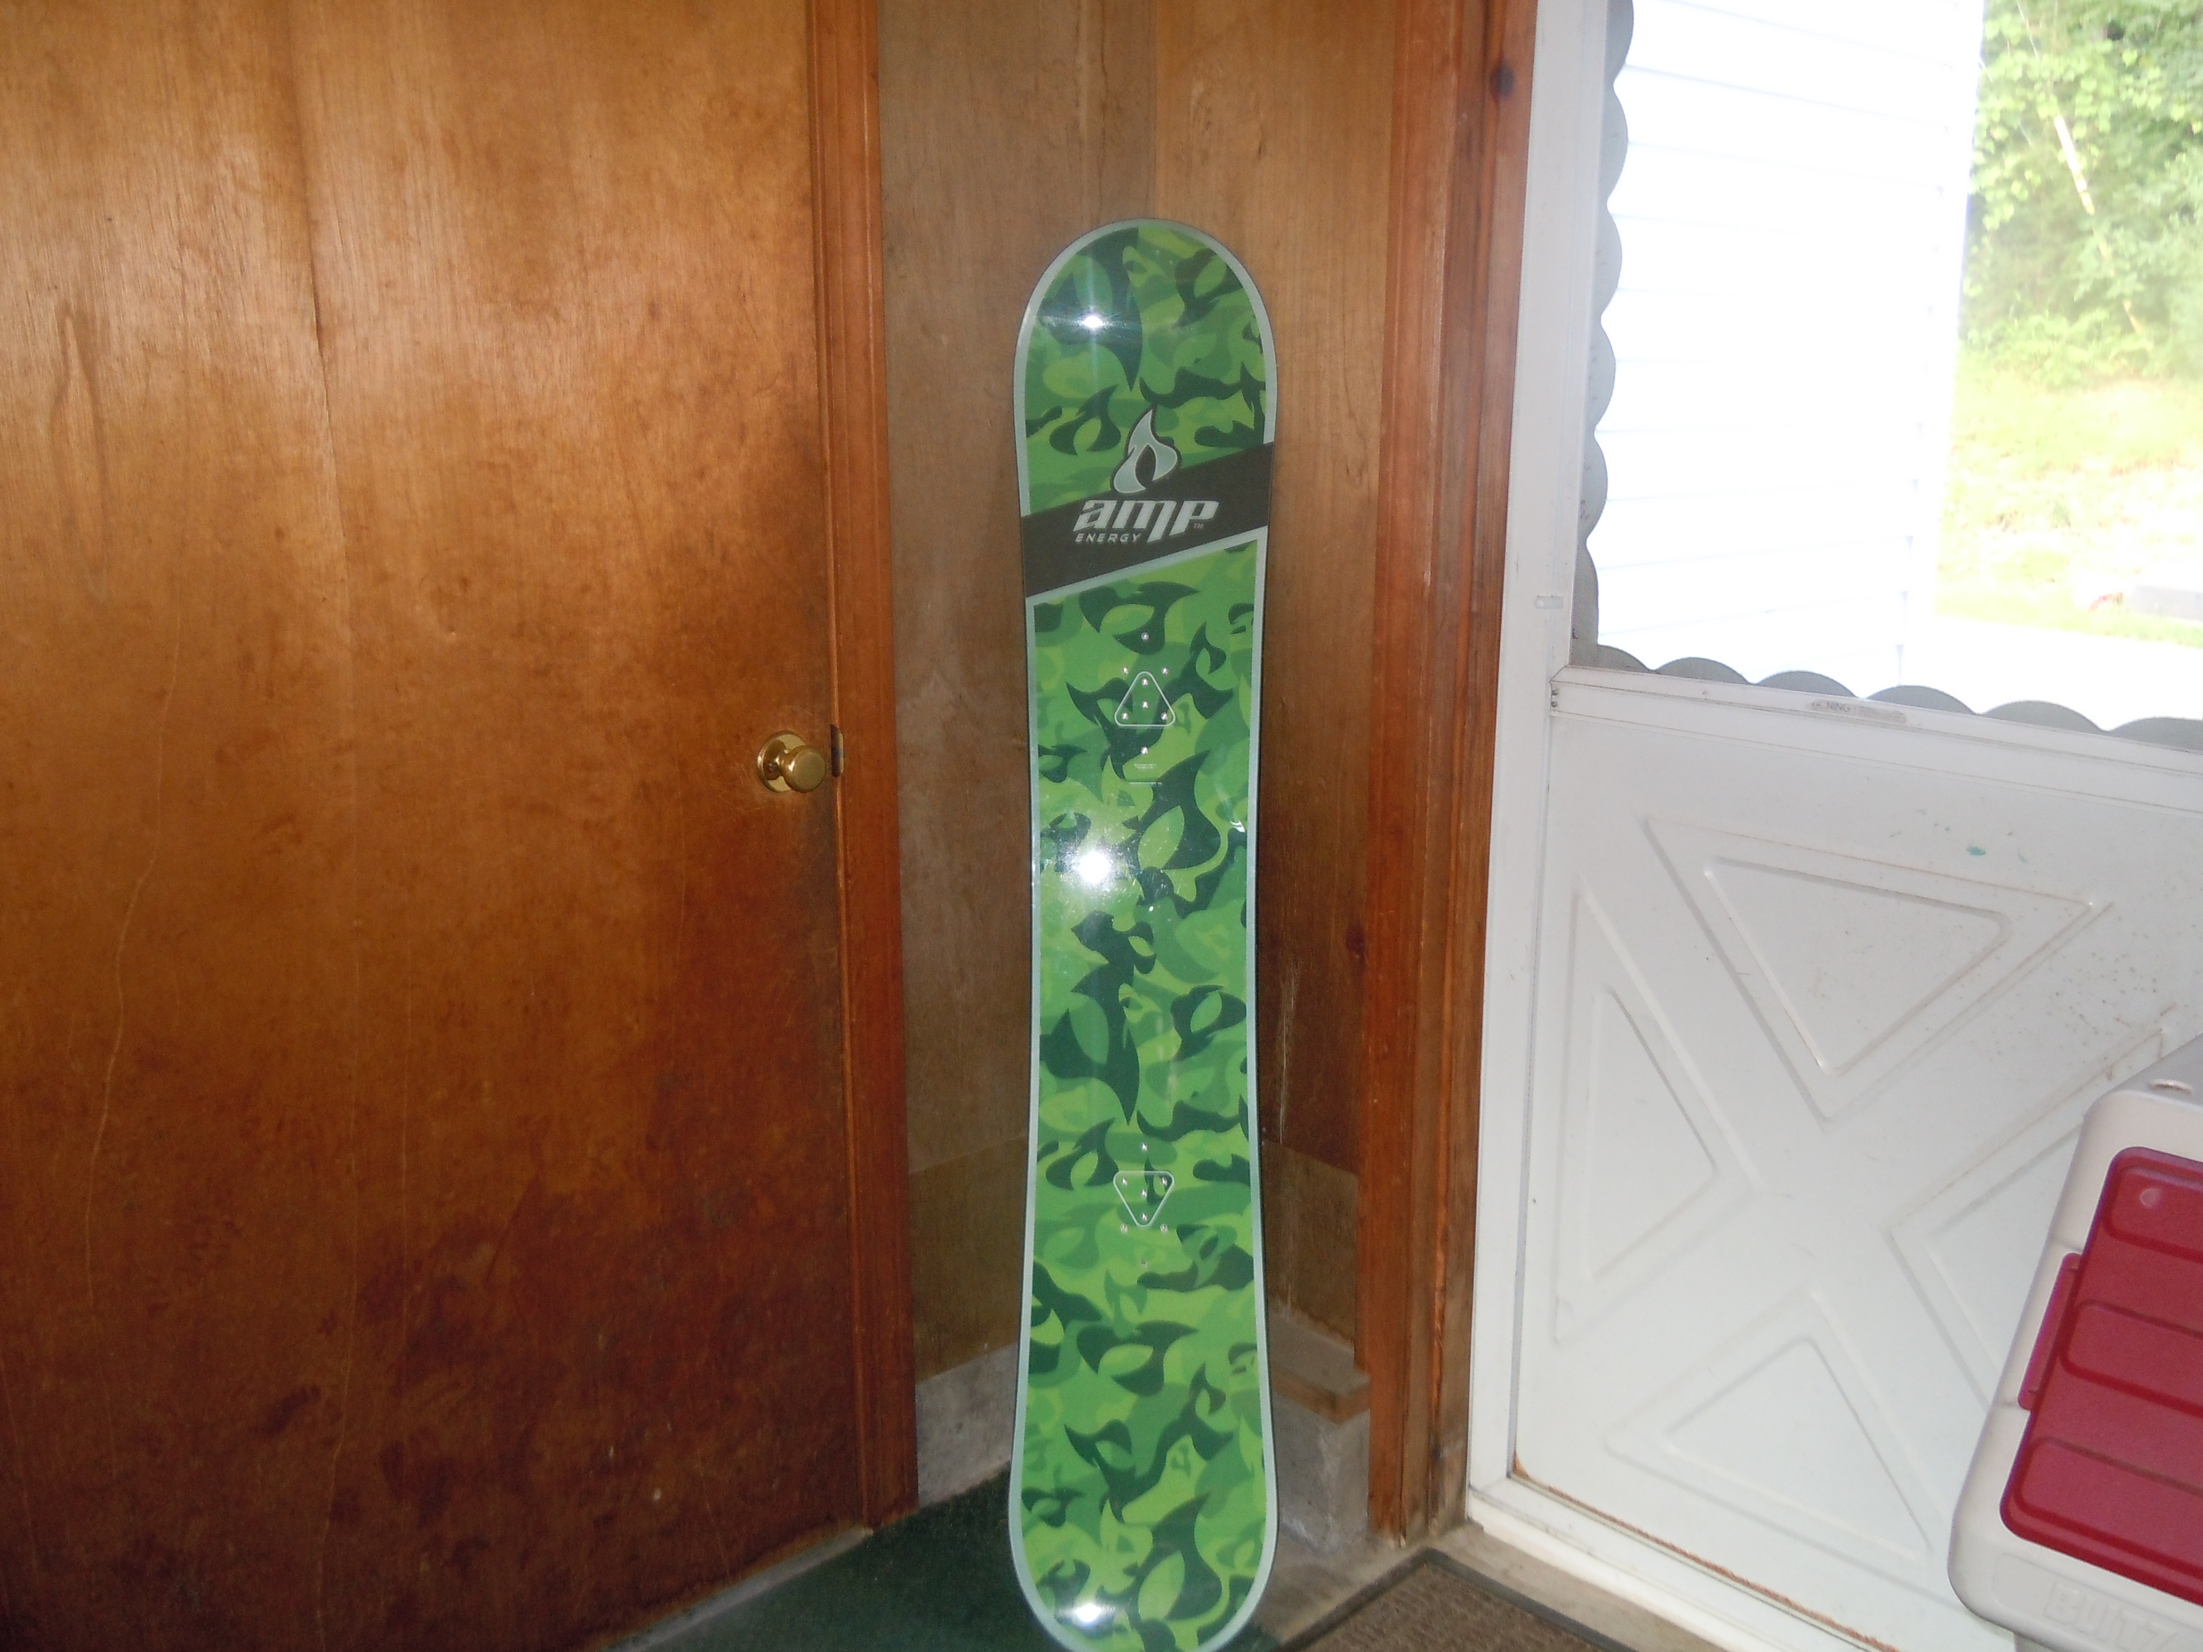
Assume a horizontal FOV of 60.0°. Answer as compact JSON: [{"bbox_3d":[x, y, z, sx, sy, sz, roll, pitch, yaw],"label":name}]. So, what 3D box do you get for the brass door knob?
[{"bbox_3d":[-0.315,-0.061,1.980,0.065,0.065,0.056,-12,18,-41],"label":"brass door knob"}]

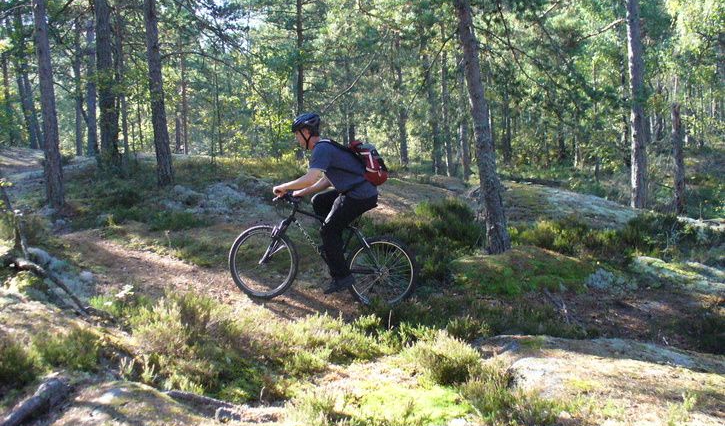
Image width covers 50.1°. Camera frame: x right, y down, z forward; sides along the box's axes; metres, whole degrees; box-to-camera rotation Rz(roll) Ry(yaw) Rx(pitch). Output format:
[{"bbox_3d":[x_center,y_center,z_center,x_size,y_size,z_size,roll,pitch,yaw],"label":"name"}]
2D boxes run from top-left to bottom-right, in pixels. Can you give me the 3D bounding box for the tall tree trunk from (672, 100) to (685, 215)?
[{"bbox_3d":[6.523,-1.146,16.000,0.210,2.300,0.210,-3,5,0],"label":"tall tree trunk"}]

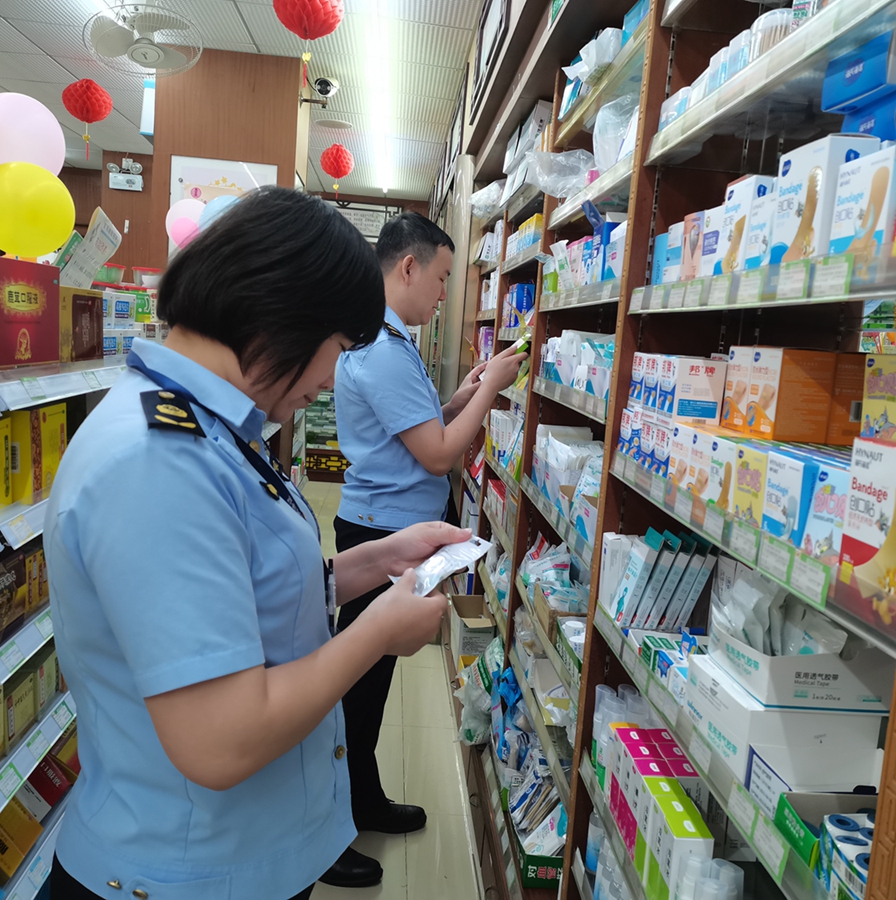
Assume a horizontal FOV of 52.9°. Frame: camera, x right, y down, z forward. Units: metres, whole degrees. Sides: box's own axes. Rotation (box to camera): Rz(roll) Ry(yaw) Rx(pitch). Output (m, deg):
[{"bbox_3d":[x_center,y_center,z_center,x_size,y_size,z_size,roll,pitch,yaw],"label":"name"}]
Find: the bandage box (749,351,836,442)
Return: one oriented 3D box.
[{"bbox_3d":[0.437,-0.071,1.156,0.068,0.111,0.087,4,7,-4],"label":"bandage box"}]

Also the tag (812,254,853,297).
[{"bbox_3d":[0.370,-0.167,0.868,0.003,0.038,0.070,4,7,-4],"label":"tag"}]

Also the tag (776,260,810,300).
[{"bbox_3d":[0.364,-0.179,0.952,0.003,0.038,0.070,4,7,-4],"label":"tag"}]

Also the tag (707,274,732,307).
[{"bbox_3d":[0.351,-0.205,1.166,0.003,0.038,0.070,4,7,-4],"label":"tag"}]

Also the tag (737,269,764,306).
[{"bbox_3d":[0.357,-0.192,1.066,0.003,0.038,0.070,4,7,-4],"label":"tag"}]

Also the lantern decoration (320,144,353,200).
[{"bbox_3d":[-0.702,-1.764,5.699,0.215,0.354,0.215,4,7,-4],"label":"lantern decoration"}]

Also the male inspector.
[{"bbox_3d":[-0.083,0.266,2.385,0.480,1.730,0.500,4,7,-4],"label":"male inspector"}]

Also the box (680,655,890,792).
[{"bbox_3d":[0.407,0.343,1.116,0.156,0.113,0.174,4,7,-4],"label":"box"}]

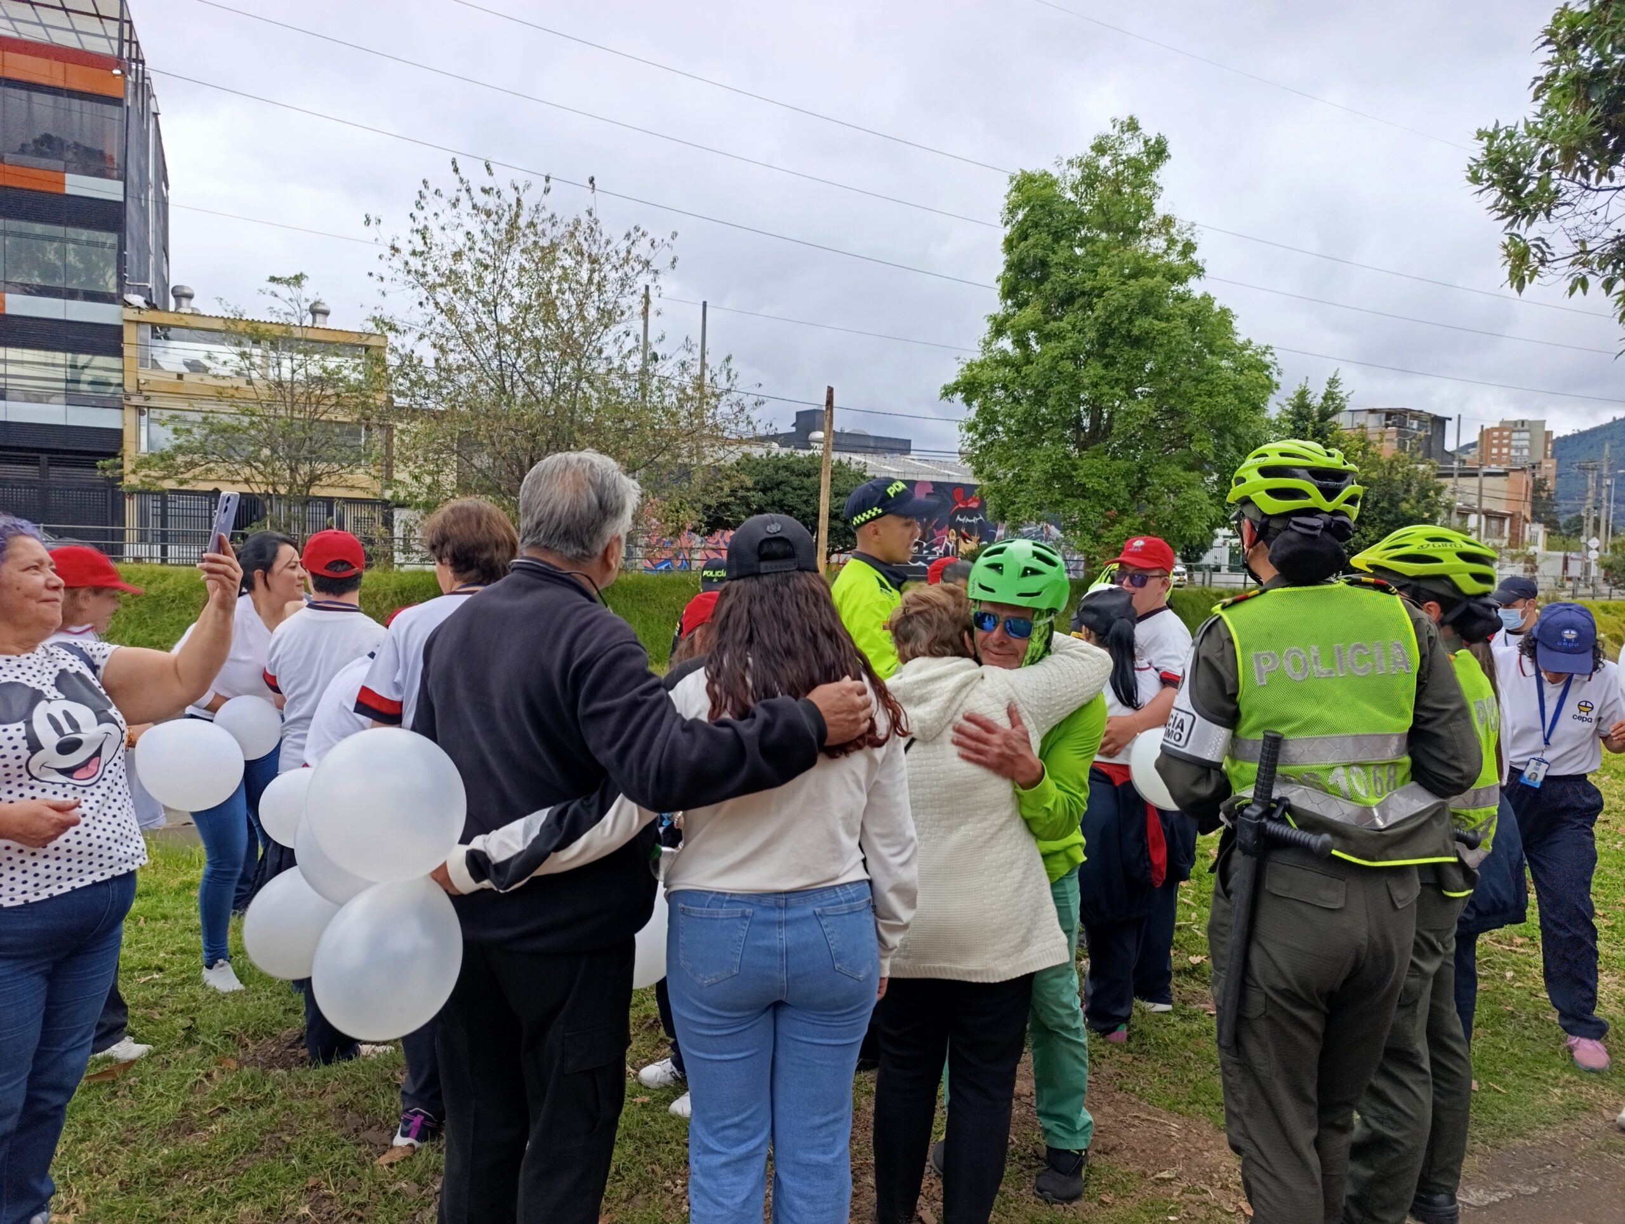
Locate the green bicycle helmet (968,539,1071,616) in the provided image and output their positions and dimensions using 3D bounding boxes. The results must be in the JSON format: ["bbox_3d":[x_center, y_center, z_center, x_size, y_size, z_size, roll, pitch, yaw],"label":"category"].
[{"bbox_3d":[0.511,-0.083,2.660,0.230,0.180,0.285,7,3,19],"label":"green bicycle helmet"}]

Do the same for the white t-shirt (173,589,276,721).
[{"bbox_3d":[-2.019,0.161,3.760,0.440,0.500,0.300,0,3,-30],"label":"white t-shirt"}]

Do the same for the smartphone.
[{"bbox_3d":[-1.202,-0.165,2.200,0.010,0.162,0.076,13,0,-7],"label":"smartphone"}]

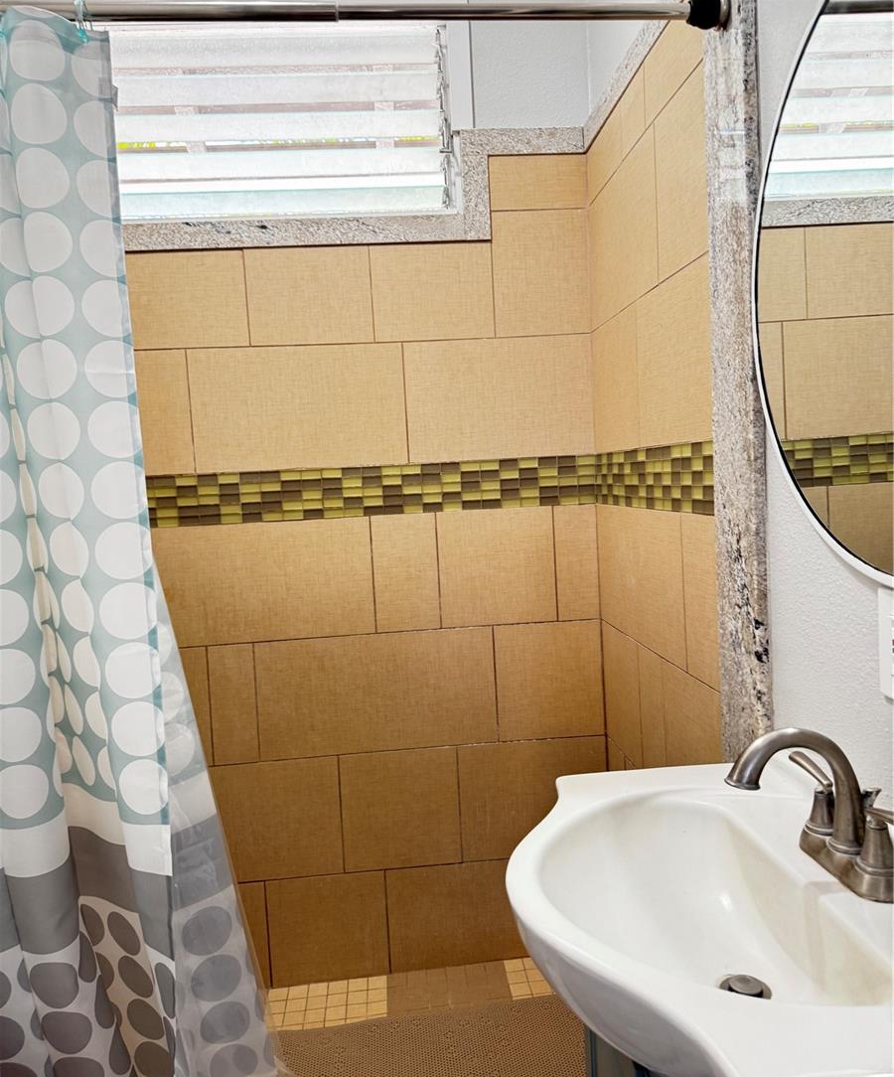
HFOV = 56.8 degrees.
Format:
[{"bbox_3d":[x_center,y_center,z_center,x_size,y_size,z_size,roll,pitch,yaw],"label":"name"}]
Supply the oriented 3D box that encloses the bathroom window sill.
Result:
[{"bbox_3d":[-0.262,-0.852,2.032,1.215,0.269,0.040,-3,4,-5],"label":"bathroom window sill"}]

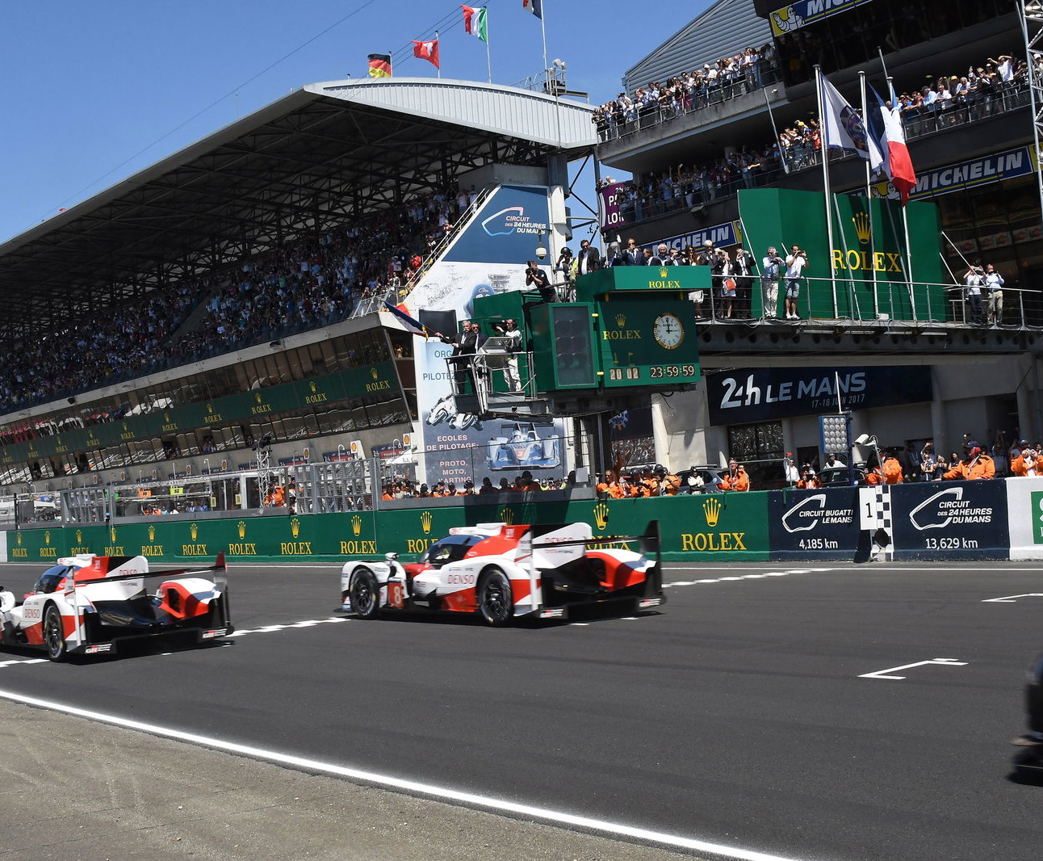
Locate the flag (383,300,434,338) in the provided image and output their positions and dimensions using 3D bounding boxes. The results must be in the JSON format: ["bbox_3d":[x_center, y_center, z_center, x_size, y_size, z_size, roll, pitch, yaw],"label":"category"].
[{"bbox_3d":[-2.619,-2.559,34.752,1.150,0.900,0.450,-2,-3,-36],"label":"flag"}]

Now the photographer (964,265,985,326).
[{"bbox_3d":[13.093,-3.941,43.555,0.600,1.740,0.500,-4,-3,17],"label":"photographer"}]

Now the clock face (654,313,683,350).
[{"bbox_3d":[3.440,-2.339,35.290,0.860,0.860,0.100,-2,-3,-28],"label":"clock face"}]

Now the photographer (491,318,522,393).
[{"bbox_3d":[-0.343,-1.814,36.338,0.650,1.750,0.580,-2,-3,-36],"label":"photographer"}]

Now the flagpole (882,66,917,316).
[{"bbox_3d":[10.321,-6.267,40.760,0.130,6.550,0.130,-5,-1,-36],"label":"flagpole"}]

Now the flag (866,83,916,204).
[{"bbox_3d":[9.828,-7.638,40.030,1.350,3.100,0.600,-3,-3,-10],"label":"flag"}]

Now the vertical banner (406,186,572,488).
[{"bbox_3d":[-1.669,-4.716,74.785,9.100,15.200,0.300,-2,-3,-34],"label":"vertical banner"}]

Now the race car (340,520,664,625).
[{"bbox_3d":[-0.494,1.775,19.013,1.900,1.050,4.650,-2,-3,-37],"label":"race car"}]

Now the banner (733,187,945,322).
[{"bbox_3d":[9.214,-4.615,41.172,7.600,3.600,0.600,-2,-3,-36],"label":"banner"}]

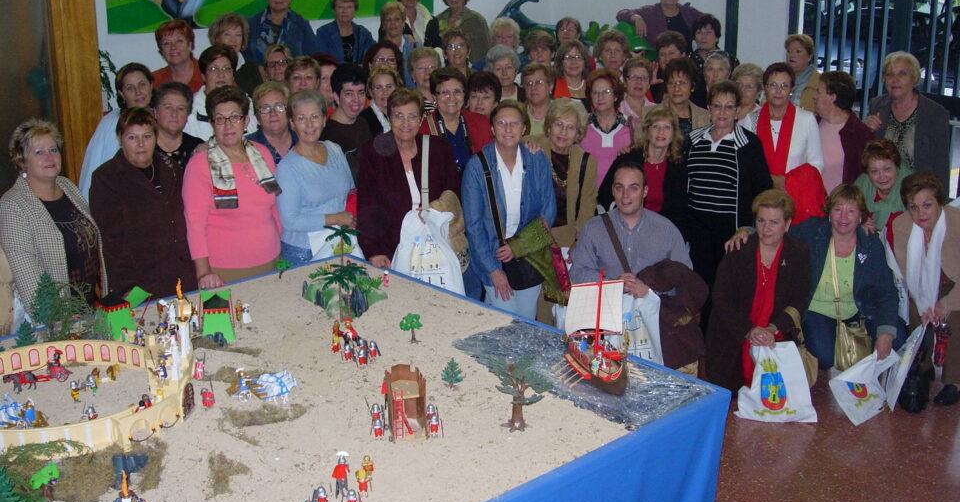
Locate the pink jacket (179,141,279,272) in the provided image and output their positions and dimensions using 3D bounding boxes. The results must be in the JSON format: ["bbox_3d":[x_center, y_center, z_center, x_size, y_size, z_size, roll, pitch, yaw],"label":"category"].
[{"bbox_3d":[-1.113,-0.208,4.720,0.430,0.560,0.290,-7,18,-21],"label":"pink jacket"}]

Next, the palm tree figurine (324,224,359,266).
[{"bbox_3d":[-0.610,0.002,4.637,0.155,0.240,0.150,-3,17,-10],"label":"palm tree figurine"}]

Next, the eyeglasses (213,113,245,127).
[{"bbox_3d":[-1.096,-0.569,4.593,0.138,0.045,0.140,-5,17,-14],"label":"eyeglasses"}]

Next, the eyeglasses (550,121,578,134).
[{"bbox_3d":[0.400,-0.582,4.989,0.135,0.045,0.140,12,17,-1],"label":"eyeglasses"}]

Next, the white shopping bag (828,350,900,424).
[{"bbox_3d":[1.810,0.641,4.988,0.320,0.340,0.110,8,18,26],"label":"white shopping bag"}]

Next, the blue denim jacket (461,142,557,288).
[{"bbox_3d":[0.130,-0.155,4.729,0.440,0.640,0.280,-1,16,0],"label":"blue denim jacket"}]

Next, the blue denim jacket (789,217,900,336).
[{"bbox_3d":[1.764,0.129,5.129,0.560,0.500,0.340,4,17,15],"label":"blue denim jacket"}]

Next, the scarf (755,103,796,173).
[{"bbox_3d":[1.628,-0.607,5.788,0.220,0.420,0.200,4,17,14],"label":"scarf"}]

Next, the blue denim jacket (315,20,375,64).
[{"bbox_3d":[-0.923,-1.277,7.179,0.460,0.620,0.270,-2,16,-7],"label":"blue denim jacket"}]

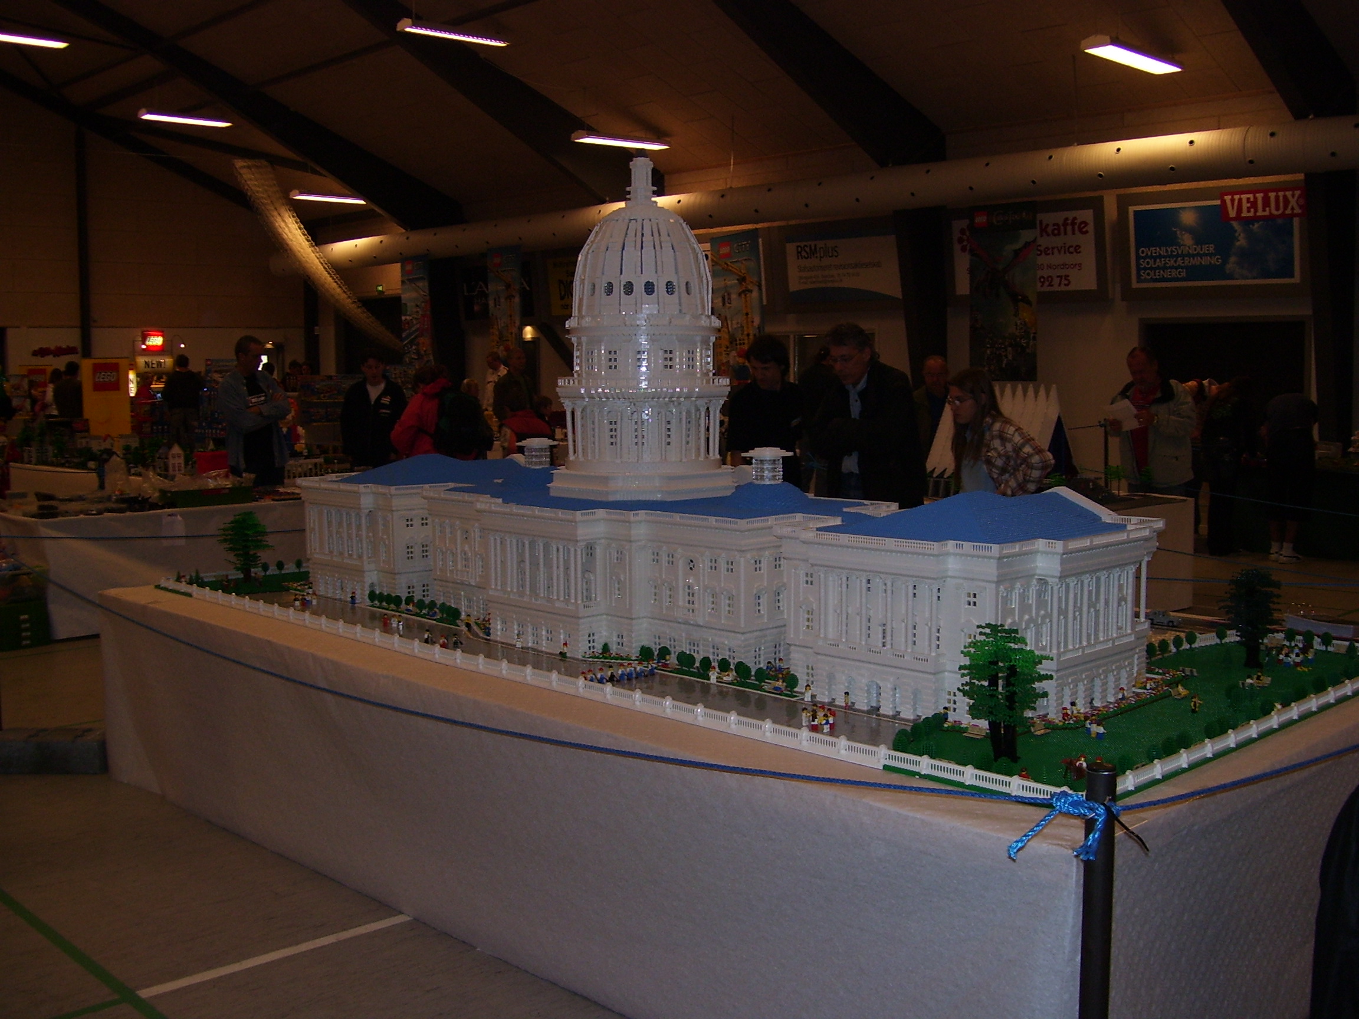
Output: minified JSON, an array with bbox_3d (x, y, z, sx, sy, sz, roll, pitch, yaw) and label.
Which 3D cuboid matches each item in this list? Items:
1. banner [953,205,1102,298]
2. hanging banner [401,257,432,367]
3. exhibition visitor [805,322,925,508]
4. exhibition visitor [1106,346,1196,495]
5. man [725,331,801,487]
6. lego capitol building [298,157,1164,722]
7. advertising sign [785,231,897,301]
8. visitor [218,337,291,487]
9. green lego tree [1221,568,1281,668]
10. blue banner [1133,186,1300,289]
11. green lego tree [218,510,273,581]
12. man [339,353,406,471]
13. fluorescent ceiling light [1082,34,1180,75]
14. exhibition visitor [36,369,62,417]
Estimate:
[{"bbox_3d":[3.714,-2.767,15.335,1.734,0.822,0.050,5,12,45],"label":"banner"},{"bbox_3d":[-4.069,-3.005,21.943,0.030,1.813,0.806,-6,8,-45],"label":"hanging banner"},{"bbox_3d":[0.909,0.032,6.852,0.560,1.820,0.420,4,7,40],"label":"exhibition visitor"},{"bbox_3d":[3.441,-0.291,10.335,0.600,1.780,0.450,4,7,36],"label":"exhibition visitor"},{"bbox_3d":[0.434,0.020,7.203,0.530,1.780,0.400,3,6,32],"label":"man"},{"bbox_3d":[-0.092,-0.366,4.600,1.020,1.530,3.240,-6,8,-43],"label":"lego capitol building"},{"bbox_3d":[1.964,-2.933,17.082,1.704,0.832,0.050,5,12,45],"label":"advertising sign"},{"bbox_3d":[-3.052,-0.294,10.187,0.420,1.860,0.550,5,8,45],"label":"visitor"},{"bbox_3d":[1.684,0.315,4.143,0.175,0.290,0.175,-6,8,-45],"label":"green lego tree"},{"bbox_3d":[5.631,-2.852,14.800,1.880,0.950,0.040,5,17,44],"label":"blue banner"},{"bbox_3d":[-1.822,0.149,5.900,0.220,0.287,0.220,-6,8,-43],"label":"green lego tree"},{"bbox_3d":[-2.250,-0.265,10.400,0.520,1.760,0.360,-2,6,-12],"label":"man"},{"bbox_3d":[4.325,-4.340,13.500,0.240,0.100,1.550,5,8,44],"label":"fluorescent ceiling light"},{"bbox_3d":[-8.679,-1.051,19.500,0.380,1.700,0.480,5,8,45],"label":"exhibition visitor"}]

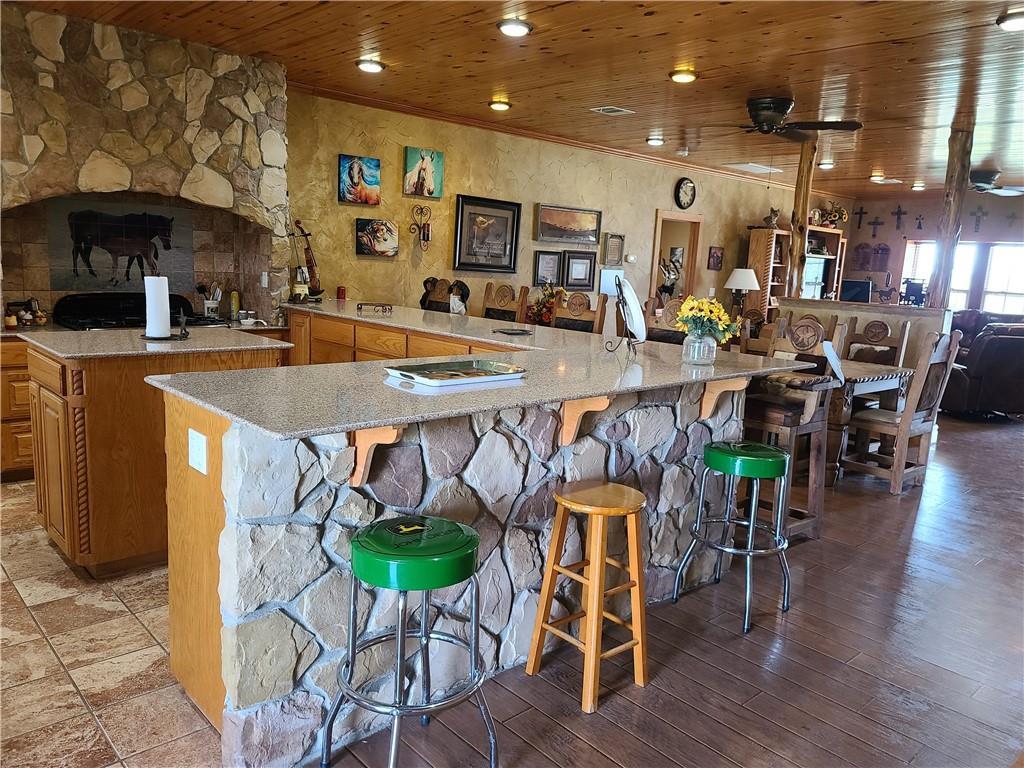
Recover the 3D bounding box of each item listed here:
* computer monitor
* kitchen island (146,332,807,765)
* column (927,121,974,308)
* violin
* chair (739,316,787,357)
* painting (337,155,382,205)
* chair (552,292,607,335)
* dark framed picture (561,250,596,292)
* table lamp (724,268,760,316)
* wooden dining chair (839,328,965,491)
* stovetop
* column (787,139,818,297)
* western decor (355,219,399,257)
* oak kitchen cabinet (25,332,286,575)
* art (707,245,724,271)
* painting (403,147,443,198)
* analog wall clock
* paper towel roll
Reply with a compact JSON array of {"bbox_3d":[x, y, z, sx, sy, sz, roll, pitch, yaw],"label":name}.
[{"bbox_3d":[5.873,-1.560,12.606,0.100,0.400,0.540,-6,13,-43],"label":"computer monitor"},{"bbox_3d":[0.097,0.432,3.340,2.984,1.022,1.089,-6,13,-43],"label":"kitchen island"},{"bbox_3d":[3.743,-1.393,6.326,0.190,1.490,0.190,-6,14,-43],"label":"column"},{"bbox_3d":[-1.628,-1.021,5.916,0.100,0.590,0.205,-14,14,-13],"label":"violin"},{"bbox_3d":[1.936,0.129,5.285,0.530,1.140,0.480,-6,13,-43],"label":"chair"},{"bbox_3d":[-1.471,-1.966,7.155,0.439,0.430,0.043,-5,12,-41],"label":"painting"},{"bbox_3d":[0.267,-0.035,5.419,0.560,1.245,0.480,-6,13,-43],"label":"chair"},{"bbox_3d":[0.764,-1.290,8.472,0.540,0.450,0.040,-6,14,-43],"label":"dark framed picture"},{"bbox_3d":[3.049,-1.138,9.818,0.470,0.780,0.470,-6,14,-43],"label":"table lamp"},{"bbox_3d":[2.781,0.166,5.319,0.500,1.145,0.540,-6,13,-43],"label":"wooden dining chair"},{"bbox_3d":[-2.525,-0.499,5.060,0.910,0.270,0.620,-6,14,-43],"label":"stovetop"},{"bbox_3d":[3.010,-1.663,7.670,0.210,1.530,0.210,-6,13,-43],"label":"column"},{"bbox_3d":[-1.185,-1.286,6.513,0.425,0.300,0.035,-6,13,-43],"label":"western decor"},{"bbox_3d":[-1.771,0.285,3.751,1.017,1.003,0.883,-6,13,-43],"label":"oak kitchen cabinet"},{"bbox_3d":[3.065,-1.890,11.171,0.380,0.336,0.033,-5,12,-41],"label":"art"},{"bbox_3d":[-0.910,-2.167,7.607,0.466,0.468,0.043,-5,12,-41],"label":"painting"},{"bbox_3d":[2.226,-2.446,9.472,0.385,0.385,0.055,-6,13,-43],"label":"analog wall clock"},{"bbox_3d":[-1.756,-0.379,3.660,0.125,0.300,0.125,-6,14,-43],"label":"paper towel roll"}]

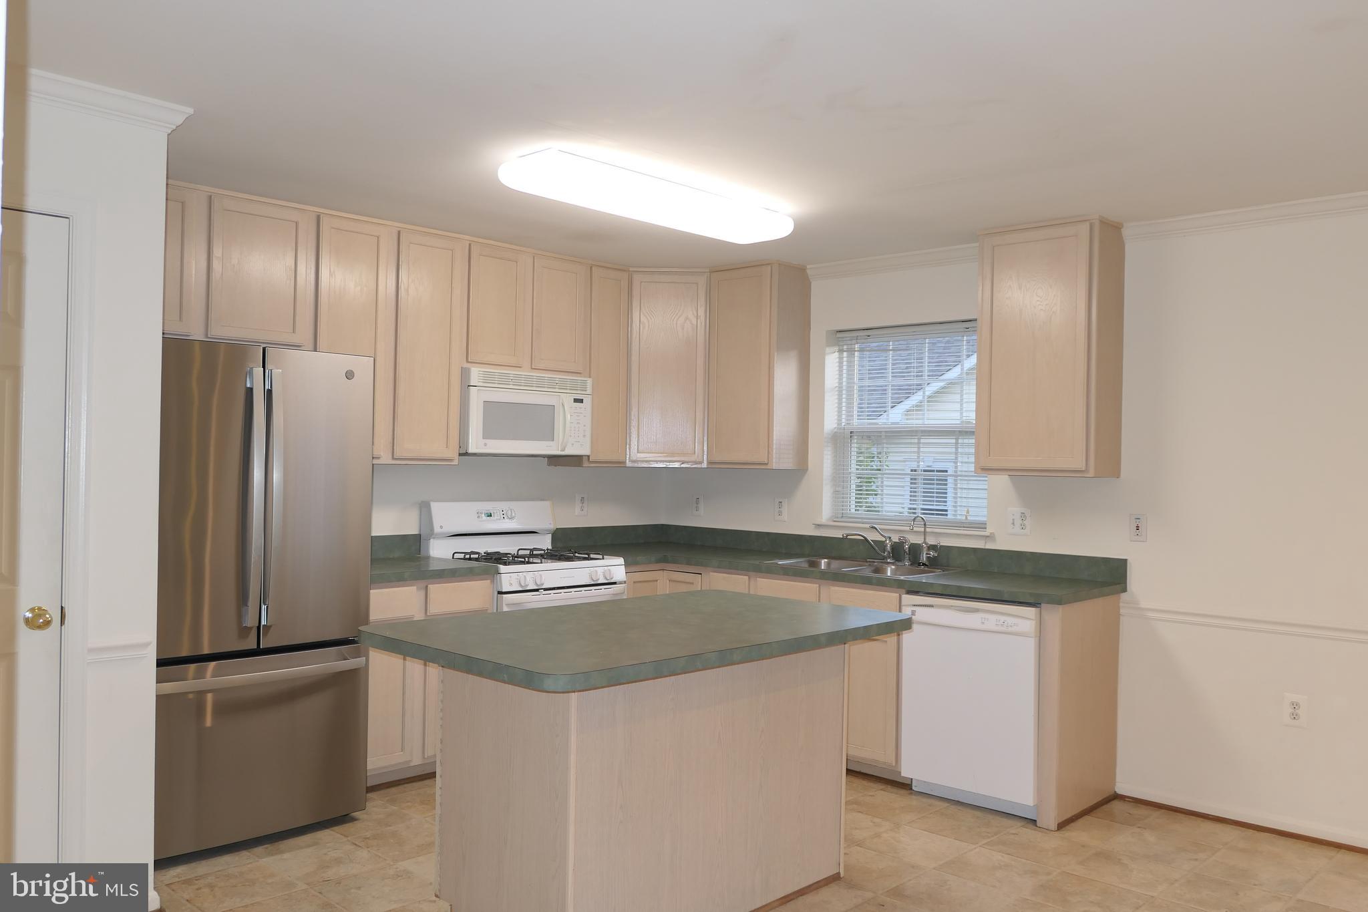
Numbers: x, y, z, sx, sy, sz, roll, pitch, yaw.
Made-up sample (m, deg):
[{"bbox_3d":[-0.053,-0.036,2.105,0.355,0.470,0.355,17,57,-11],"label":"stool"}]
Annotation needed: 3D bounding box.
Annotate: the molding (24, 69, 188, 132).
[{"bbox_3d":[-1.661,-1.008,3.042,0.070,0.073,0.477,1,0,43],"label":"molding"}]

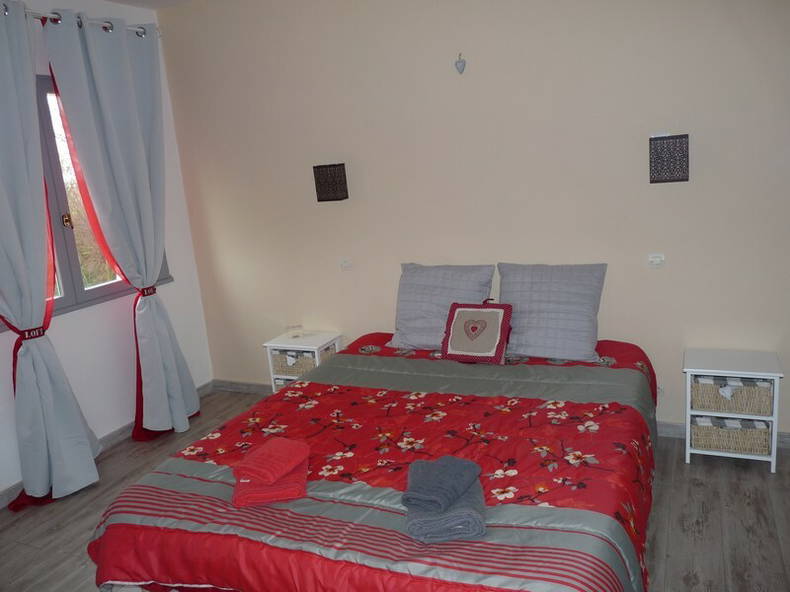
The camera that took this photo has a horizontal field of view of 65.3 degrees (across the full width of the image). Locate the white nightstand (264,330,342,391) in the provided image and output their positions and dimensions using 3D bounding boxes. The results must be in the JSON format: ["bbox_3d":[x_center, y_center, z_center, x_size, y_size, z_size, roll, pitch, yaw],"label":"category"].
[{"bbox_3d":[-0.547,0.492,3.859,0.390,0.454,0.295,1,14,25],"label":"white nightstand"}]

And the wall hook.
[{"bbox_3d":[0.336,-1.185,3.141,0.056,0.103,0.025,1,14,25],"label":"wall hook"}]

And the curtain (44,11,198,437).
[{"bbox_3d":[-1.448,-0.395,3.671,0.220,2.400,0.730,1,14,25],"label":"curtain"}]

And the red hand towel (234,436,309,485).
[{"bbox_3d":[-0.392,0.543,1.996,0.170,0.037,0.220,4,15,35],"label":"red hand towel"}]

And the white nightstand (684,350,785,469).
[{"bbox_3d":[1.562,0.530,2.889,0.388,0.456,0.295,1,14,25],"label":"white nightstand"}]

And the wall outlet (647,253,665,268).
[{"bbox_3d":[1.260,-0.171,2.973,0.078,0.074,0.025,1,14,25],"label":"wall outlet"}]

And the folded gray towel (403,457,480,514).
[{"bbox_3d":[0.135,0.522,1.729,0.150,0.050,0.220,2,15,30],"label":"folded gray towel"}]

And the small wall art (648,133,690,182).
[{"bbox_3d":[1.260,-0.629,2.830,0.162,0.207,0.050,1,14,25],"label":"small wall art"}]

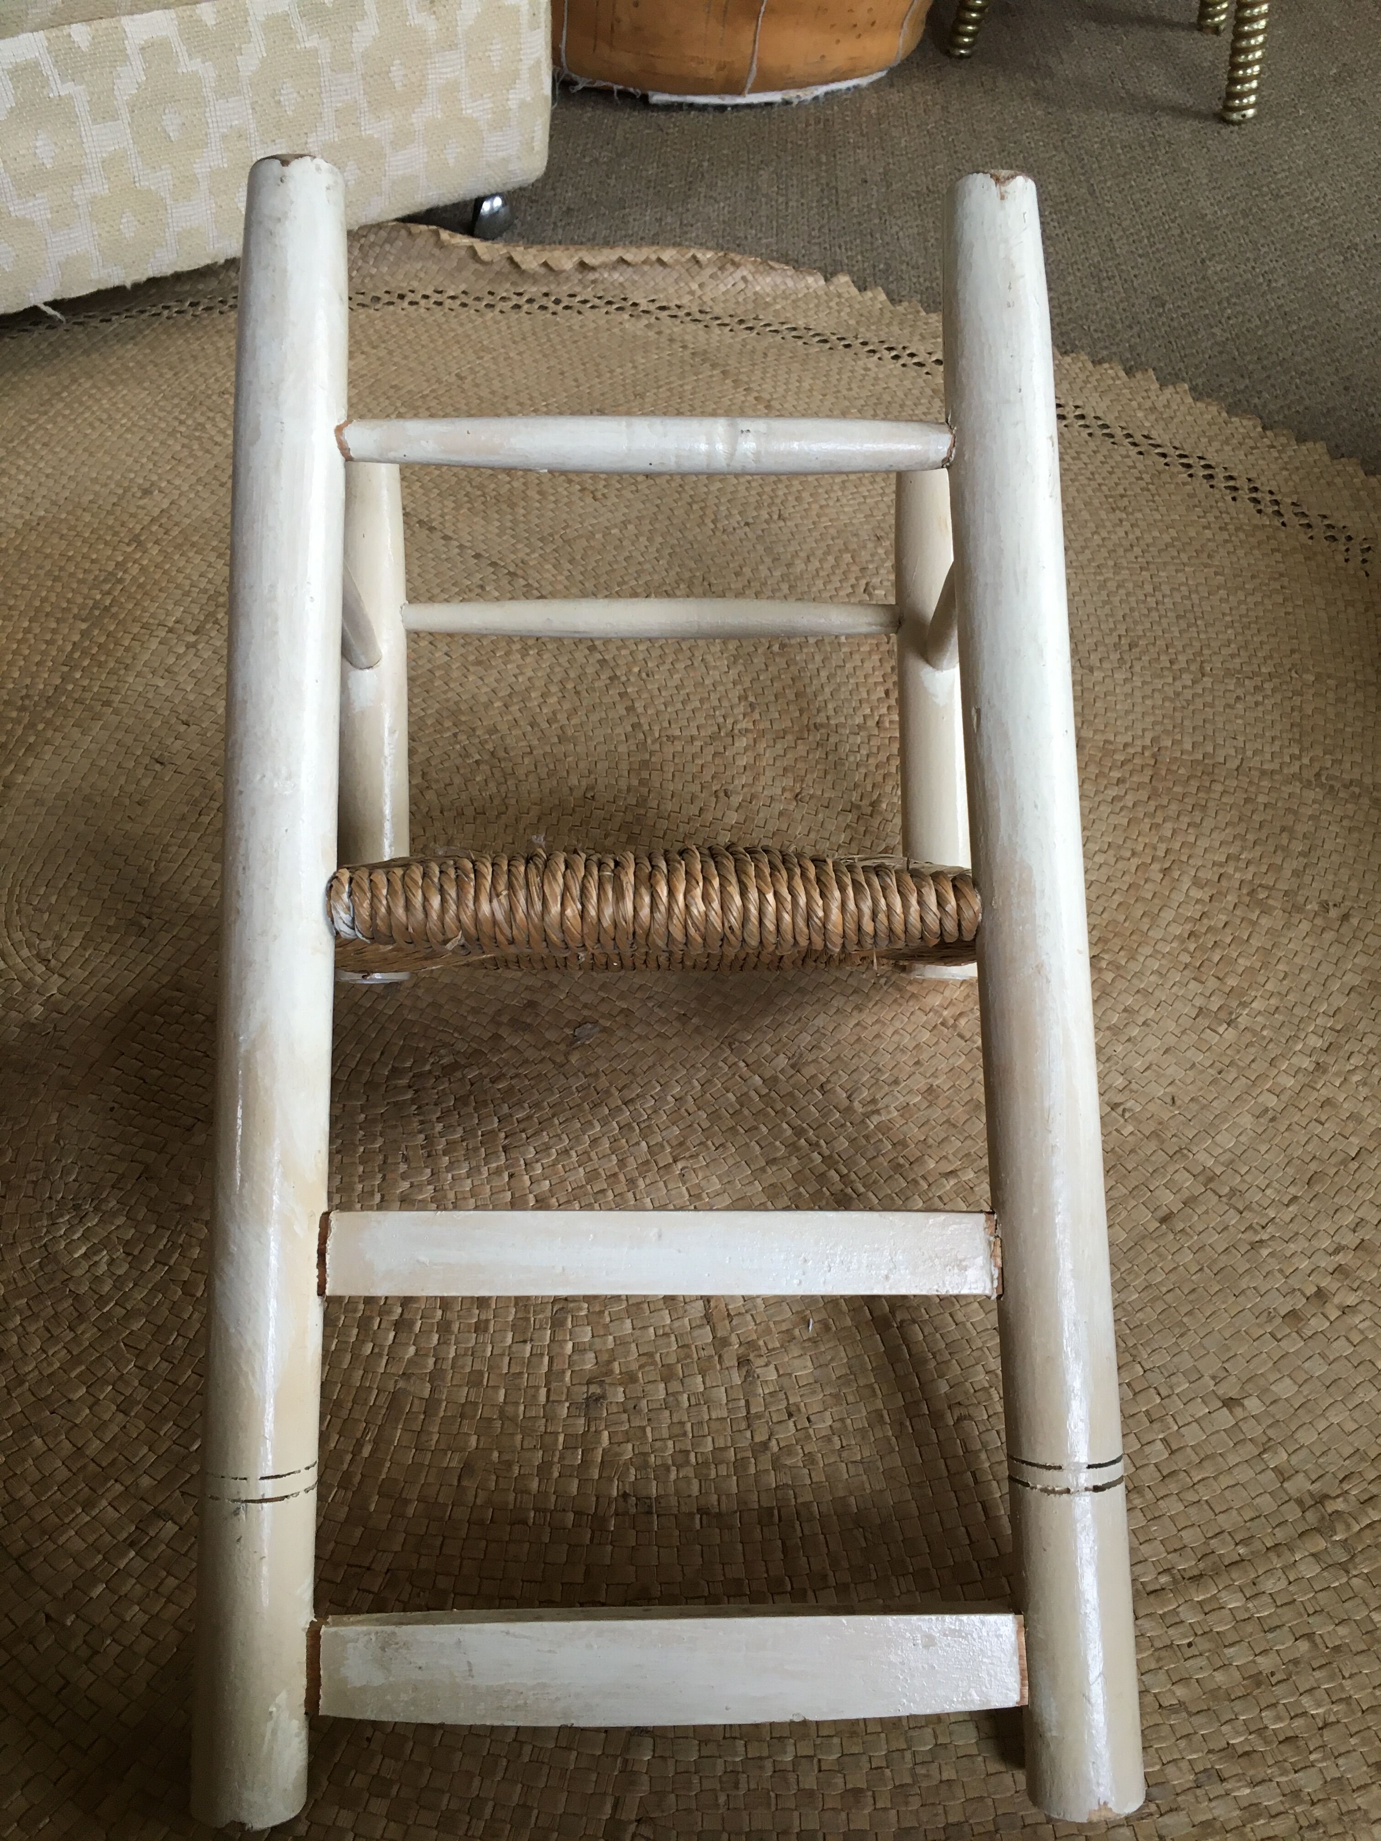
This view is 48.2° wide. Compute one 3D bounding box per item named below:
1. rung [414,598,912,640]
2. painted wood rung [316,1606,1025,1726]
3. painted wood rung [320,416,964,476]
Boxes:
[{"bbox_3d":[-0.020,-0.160,0.818,0.264,0.020,0.020,0,81,-2],"label":"rung"},{"bbox_3d":[-0.007,0.262,0.541,0.249,0.015,0.036,0,81,-2],"label":"painted wood rung"},{"bbox_3d":[-0.018,-0.189,0.612,0.243,0.022,0.022,0,81,-2],"label":"painted wood rung"}]

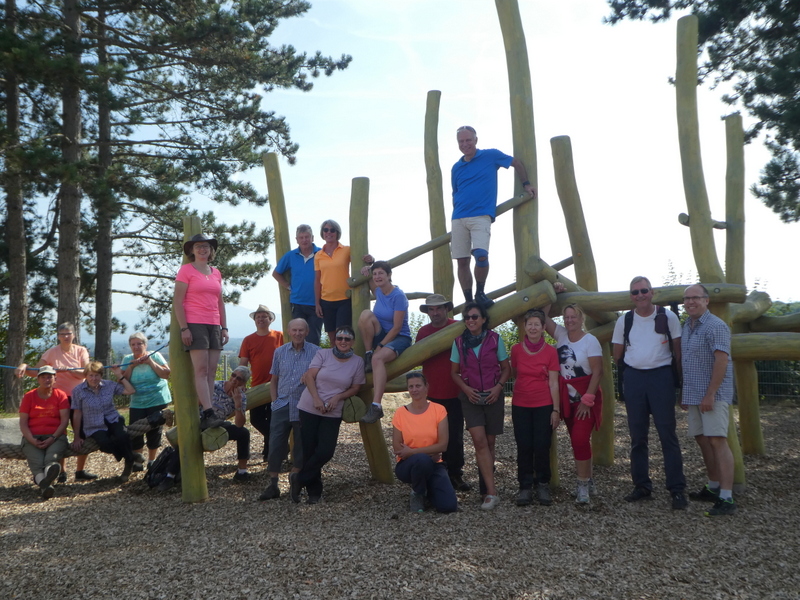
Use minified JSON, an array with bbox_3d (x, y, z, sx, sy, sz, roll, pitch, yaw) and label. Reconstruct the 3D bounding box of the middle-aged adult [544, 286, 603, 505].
[{"bbox_3d":[1.445,0.795,6.350,0.470,1.790,0.360,-2,-2,23],"label":"middle-aged adult"}]

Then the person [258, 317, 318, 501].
[{"bbox_3d":[-1.014,1.000,7.000,0.560,1.680,0.430,-2,-2,-5],"label":"person"}]

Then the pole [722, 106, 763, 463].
[{"bbox_3d":[3.704,-0.167,8.200,0.250,3.660,0.250,-3,-2,0],"label":"pole"}]

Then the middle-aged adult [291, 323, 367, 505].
[{"bbox_3d":[-0.642,1.037,6.850,0.640,1.600,0.480,-2,-2,-6],"label":"middle-aged adult"}]

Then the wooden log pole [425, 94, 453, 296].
[{"bbox_3d":[0.452,-0.231,8.200,0.240,4.000,0.240,-3,-2,3],"label":"wooden log pole"}]

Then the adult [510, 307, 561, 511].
[{"bbox_3d":[1.125,0.888,6.330,0.450,1.620,0.310,-1,-2,9],"label":"adult"}]

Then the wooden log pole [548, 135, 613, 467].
[{"bbox_3d":[2.021,-0.006,8.277,0.340,3.600,0.280,-7,-2,0],"label":"wooden log pole"}]

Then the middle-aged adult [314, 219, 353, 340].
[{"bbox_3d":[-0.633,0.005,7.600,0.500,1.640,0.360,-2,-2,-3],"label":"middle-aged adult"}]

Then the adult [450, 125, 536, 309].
[{"bbox_3d":[0.870,-0.768,7.100,0.760,1.740,0.420,-2,-2,17],"label":"adult"}]

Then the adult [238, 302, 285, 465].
[{"bbox_3d":[-1.566,0.958,8.750,0.550,1.790,0.340,-1,-2,-6],"label":"adult"}]

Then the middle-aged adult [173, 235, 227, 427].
[{"bbox_3d":[-1.704,0.268,6.500,0.460,1.680,0.360,1,-3,-16],"label":"middle-aged adult"}]

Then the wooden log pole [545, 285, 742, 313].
[{"bbox_3d":[2.173,-0.018,6.750,1.720,0.200,0.200,-1,-2,11],"label":"wooden log pole"}]

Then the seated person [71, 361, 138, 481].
[{"bbox_3d":[-2.983,1.217,7.700,0.580,1.180,0.660,0,-2,-18],"label":"seated person"}]

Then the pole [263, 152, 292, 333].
[{"bbox_3d":[-1.297,0.089,8.374,0.240,3.440,0.220,-5,-2,0],"label":"pole"}]

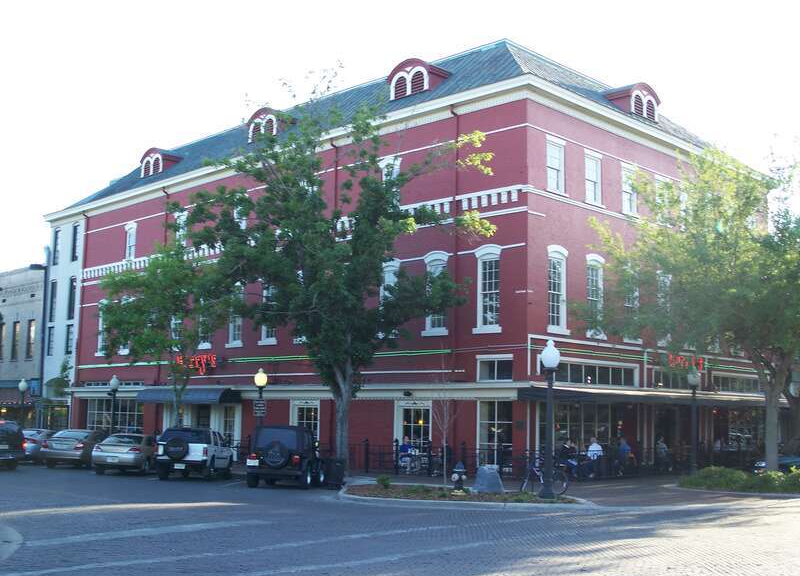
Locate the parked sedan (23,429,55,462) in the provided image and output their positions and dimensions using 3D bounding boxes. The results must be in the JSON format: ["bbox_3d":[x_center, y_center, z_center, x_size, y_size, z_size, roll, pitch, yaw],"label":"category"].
[{"bbox_3d":[-15.570,6.817,43.367,1.770,1.430,4.650,1,-7,4],"label":"parked sedan"}]

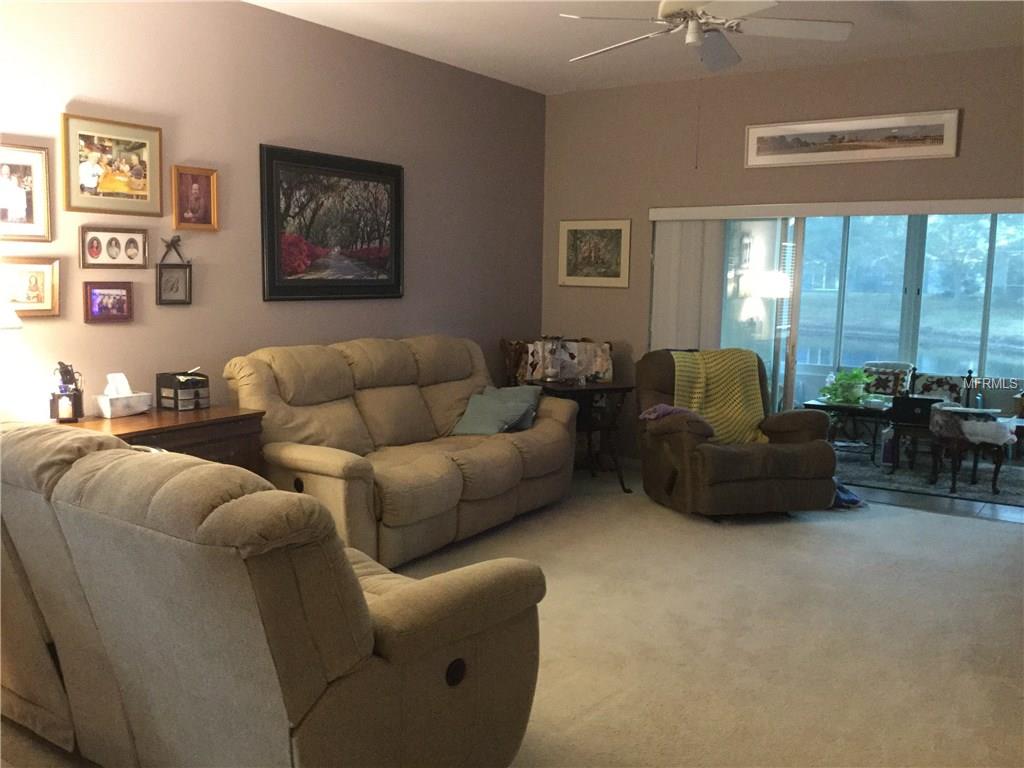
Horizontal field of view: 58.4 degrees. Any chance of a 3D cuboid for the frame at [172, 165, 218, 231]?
[{"bbox_3d":[-1.631,-0.951,4.737,0.025,0.317,0.257,6,9,33],"label":"frame"}]

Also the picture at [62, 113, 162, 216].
[{"bbox_3d":[-1.898,-1.034,4.394,0.030,0.430,0.500,6,9,34],"label":"picture"}]

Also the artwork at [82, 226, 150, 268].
[{"bbox_3d":[-1.894,-0.646,4.380,0.025,0.191,0.336,6,9,33],"label":"artwork"}]

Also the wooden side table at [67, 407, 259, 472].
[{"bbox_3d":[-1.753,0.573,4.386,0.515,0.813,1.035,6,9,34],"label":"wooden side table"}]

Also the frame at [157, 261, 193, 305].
[{"bbox_3d":[-1.734,-0.512,4.719,0.025,0.205,0.190,6,9,34],"label":"frame"}]

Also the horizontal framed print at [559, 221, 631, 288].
[{"bbox_3d":[0.657,-1.042,7.366,0.623,0.526,0.025,6,9,33],"label":"horizontal framed print"}]

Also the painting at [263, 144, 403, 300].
[{"bbox_3d":[-1.060,-0.954,5.631,0.040,0.860,1.170,6,9,34],"label":"painting"}]

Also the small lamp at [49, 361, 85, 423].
[{"bbox_3d":[-2.009,0.034,4.140,0.145,0.275,0.125,-5,9,-37],"label":"small lamp"}]

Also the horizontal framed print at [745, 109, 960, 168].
[{"bbox_3d":[2.265,-1.650,6.227,1.376,0.297,0.025,6,9,33],"label":"horizontal framed print"}]

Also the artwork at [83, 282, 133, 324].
[{"bbox_3d":[-1.944,-0.392,4.428,0.025,0.193,0.238,6,9,34],"label":"artwork"}]

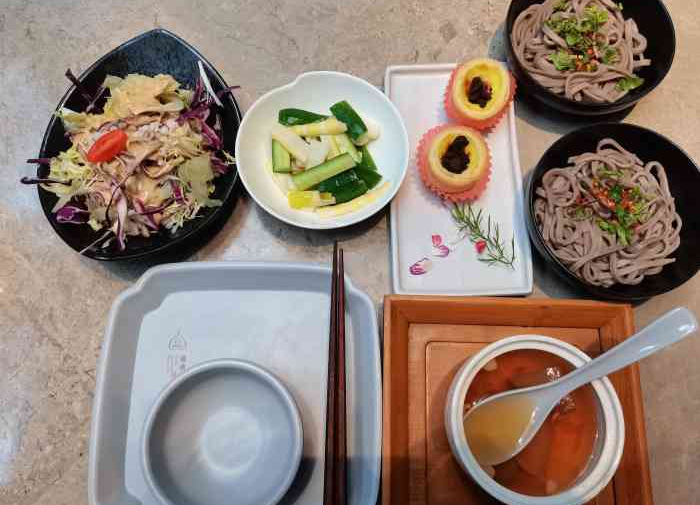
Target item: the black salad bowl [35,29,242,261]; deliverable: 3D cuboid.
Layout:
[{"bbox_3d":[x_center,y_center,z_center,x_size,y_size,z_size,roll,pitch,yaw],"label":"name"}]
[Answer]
[{"bbox_3d":[-0.161,-0.079,0.449,0.154,0.072,0.190,1,74,1],"label":"black salad bowl"}]

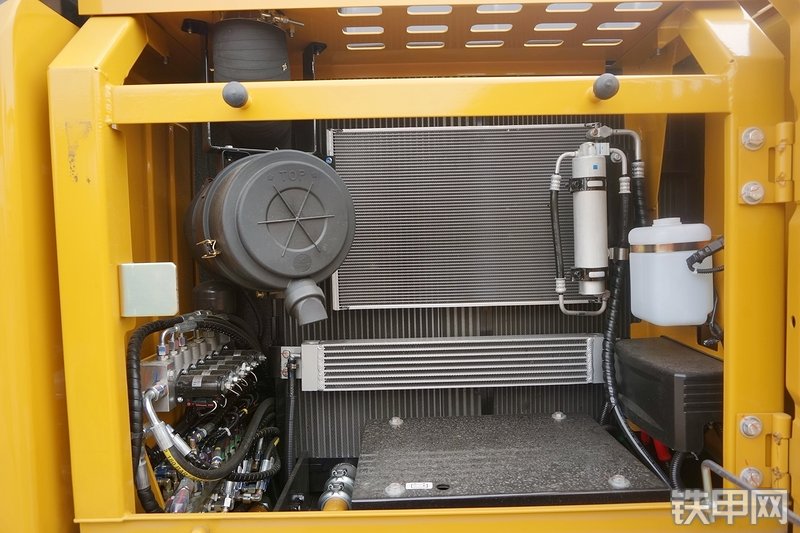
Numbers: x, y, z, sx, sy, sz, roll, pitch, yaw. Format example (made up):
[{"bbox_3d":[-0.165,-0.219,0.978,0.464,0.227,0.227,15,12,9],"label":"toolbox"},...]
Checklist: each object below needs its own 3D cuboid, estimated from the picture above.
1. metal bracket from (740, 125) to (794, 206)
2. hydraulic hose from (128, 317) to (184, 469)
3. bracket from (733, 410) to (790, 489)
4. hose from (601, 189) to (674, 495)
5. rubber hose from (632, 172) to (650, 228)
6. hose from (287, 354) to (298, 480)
[{"bbox_3d":[0.500,-0.141,0.727,0.070,0.108,0.028,-1,2,0],"label":"metal bracket"},{"bbox_3d":[-0.402,0.208,0.870,0.098,0.260,0.100,-1,2,0],"label":"hydraulic hose"},{"bbox_3d":[0.515,0.257,0.750,0.070,0.108,0.028,-1,2,0],"label":"bracket"},{"bbox_3d":[0.415,0.088,0.940,0.070,0.510,0.230,-1,2,0],"label":"hose"},{"bbox_3d":[0.478,-0.134,1.055,0.034,0.120,0.030,-1,2,0],"label":"rubber hose"},{"bbox_3d":[-0.207,0.288,1.020,0.020,0.235,0.022,-1,2,0],"label":"hose"}]

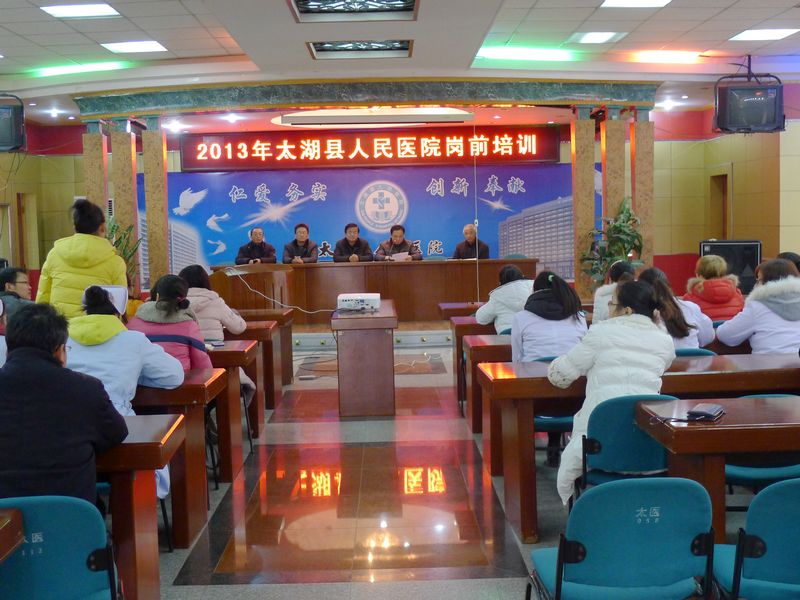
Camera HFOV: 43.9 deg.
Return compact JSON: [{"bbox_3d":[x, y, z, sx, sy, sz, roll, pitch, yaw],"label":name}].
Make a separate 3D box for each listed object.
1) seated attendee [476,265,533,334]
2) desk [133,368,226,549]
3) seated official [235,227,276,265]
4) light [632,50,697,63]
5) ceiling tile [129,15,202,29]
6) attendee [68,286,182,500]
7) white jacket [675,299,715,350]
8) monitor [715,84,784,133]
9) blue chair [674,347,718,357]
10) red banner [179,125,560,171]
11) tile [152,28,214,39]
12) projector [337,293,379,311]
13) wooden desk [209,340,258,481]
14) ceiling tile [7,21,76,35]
[{"bbox_3d":[0.756,0.351,6.560,0.550,1.170,0.750,-1,5,-1],"label":"seated attendee"},{"bbox_3d":[-1.655,0.767,4.688,1.600,0.757,0.480,-1,5,-1],"label":"desk"},{"bbox_3d":[-1.871,-0.327,12.969,0.544,1.264,0.750,-1,5,-1],"label":"seated official"},{"bbox_3d":[3.045,-2.793,11.398,0.760,0.120,0.250,-1,5,-1],"label":"light"},{"bbox_3d":[-2.123,-2.541,9.074,0.600,0.025,0.600,-1,5,-1],"label":"ceiling tile"},{"bbox_3d":[-1.272,0.569,4.480,0.580,1.260,0.770,-1,5,2],"label":"attendee"},{"bbox_3d":[1.467,0.287,5.413,0.460,0.640,0.420,-1,5,-1],"label":"white jacket"},{"bbox_3d":[3.933,-2.152,11.200,0.710,0.530,0.500,-1,9,7],"label":"monitor"},{"bbox_3d":[1.436,0.622,5.370,0.450,0.790,0.520,-1,5,-1],"label":"blue chair"},{"bbox_3d":[-0.445,-2.337,15.317,5.836,0.580,0.120,-1,5,-1],"label":"red banner"},{"bbox_3d":[-2.120,-2.560,9.571,0.600,0.020,0.600,-1,5,-1],"label":"tile"},{"bbox_3d":[-0.333,0.025,8.106,0.335,0.104,0.250,-1,5,-1],"label":"projector"},{"bbox_3d":[-1.649,0.664,5.917,1.600,0.760,0.500,-1,5,-1],"label":"wooden desk"},{"bbox_3d":[-3.252,-2.458,8.986,0.600,0.020,0.600,-1,5,-1],"label":"ceiling tile"}]

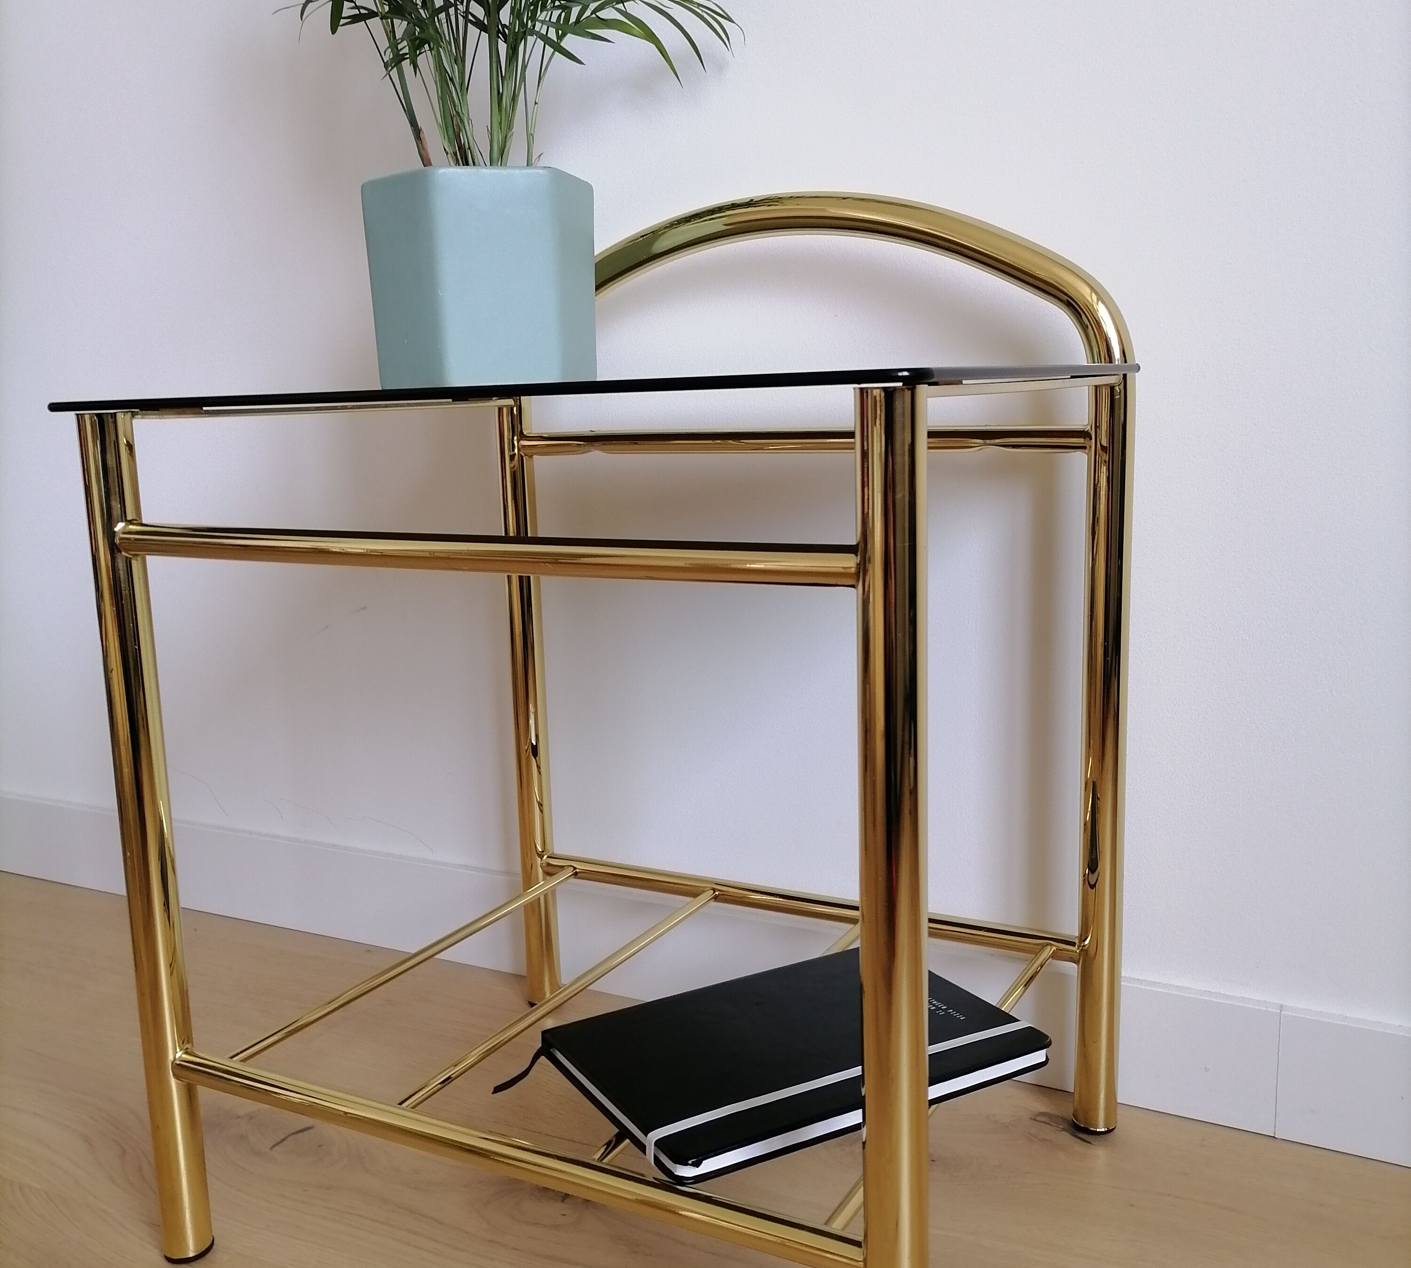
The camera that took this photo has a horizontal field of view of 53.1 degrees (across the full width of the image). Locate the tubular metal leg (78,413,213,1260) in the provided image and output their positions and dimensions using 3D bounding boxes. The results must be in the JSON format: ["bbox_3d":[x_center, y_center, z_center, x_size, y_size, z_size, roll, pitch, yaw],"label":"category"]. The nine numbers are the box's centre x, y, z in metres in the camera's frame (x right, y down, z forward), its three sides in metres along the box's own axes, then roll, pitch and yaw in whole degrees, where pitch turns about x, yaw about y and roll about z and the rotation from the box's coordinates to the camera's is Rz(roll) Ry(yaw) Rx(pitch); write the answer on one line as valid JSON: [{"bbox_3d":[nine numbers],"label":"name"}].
[{"bbox_3d":[-0.285,0.111,0.722,0.025,0.446,0.025,4,11,28],"label":"tubular metal leg"}]

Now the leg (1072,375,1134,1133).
[{"bbox_3d":[0.231,0.079,0.819,0.025,0.446,0.025,4,11,28],"label":"leg"}]

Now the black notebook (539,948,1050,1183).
[{"bbox_3d":[0.045,0.207,0.710,0.212,0.012,0.148,-7,11,-29],"label":"black notebook"}]

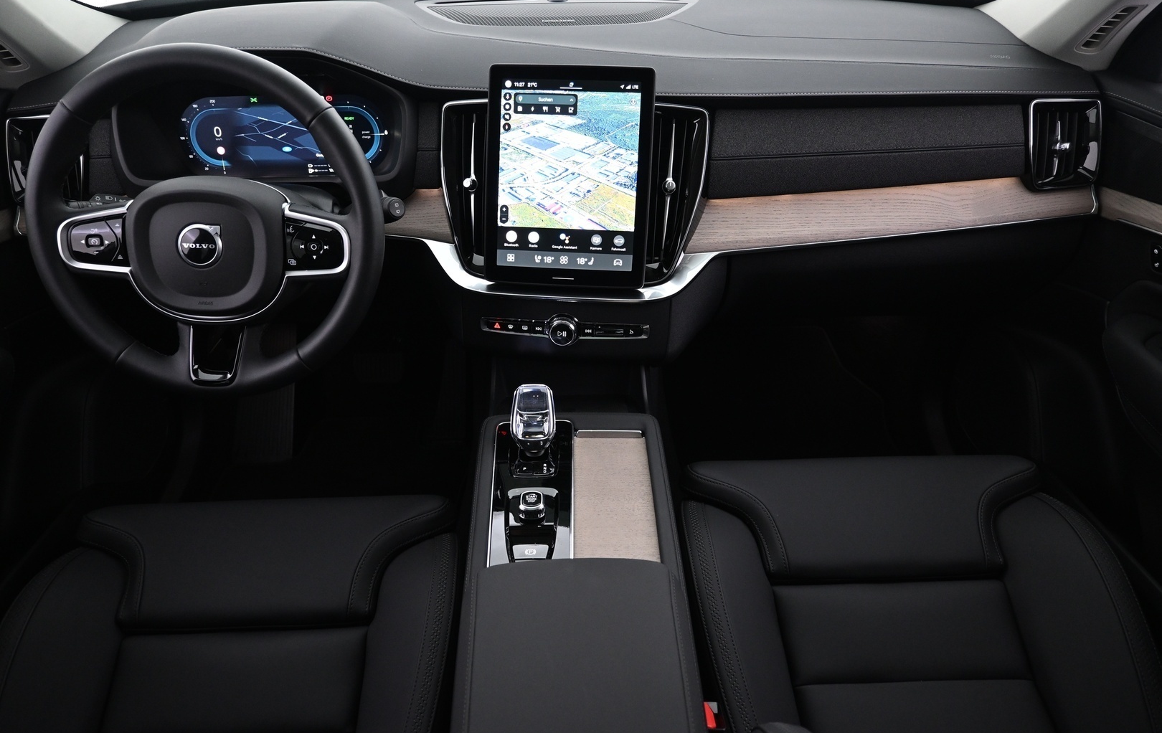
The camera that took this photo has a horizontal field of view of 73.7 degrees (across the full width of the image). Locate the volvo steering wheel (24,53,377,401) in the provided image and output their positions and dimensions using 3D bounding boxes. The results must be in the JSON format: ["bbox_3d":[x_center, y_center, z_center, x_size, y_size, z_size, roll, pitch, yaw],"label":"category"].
[{"bbox_3d":[-0.405,-0.154,0.871,0.375,0.370,0.100,0,11,-3],"label":"volvo steering wheel"}]

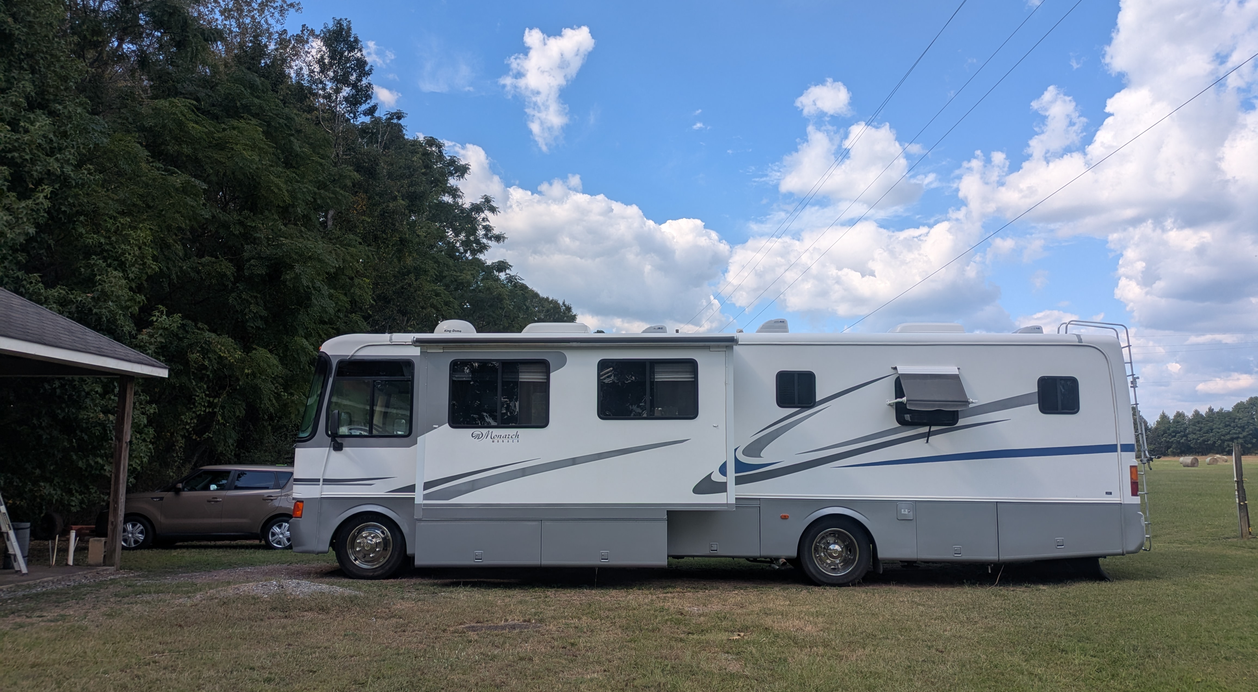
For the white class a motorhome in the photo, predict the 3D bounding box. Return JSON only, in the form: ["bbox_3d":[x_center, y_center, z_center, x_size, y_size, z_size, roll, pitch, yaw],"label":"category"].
[{"bbox_3d":[1.062,1.415,12.893,11.402,3.630,3.150,0,-7,2],"label":"white class a motorhome"}]

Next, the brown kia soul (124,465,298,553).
[{"bbox_3d":[-7.981,3.102,17.592,4.140,1.600,1.800,2,-7,-13],"label":"brown kia soul"}]

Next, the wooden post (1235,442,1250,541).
[{"bbox_3d":[12.181,2.882,18.155,0.190,1.925,0.180,0,-7,0],"label":"wooden post"}]

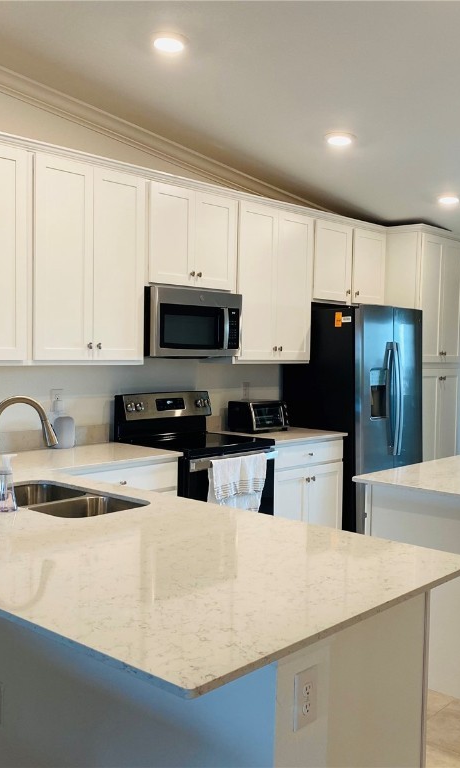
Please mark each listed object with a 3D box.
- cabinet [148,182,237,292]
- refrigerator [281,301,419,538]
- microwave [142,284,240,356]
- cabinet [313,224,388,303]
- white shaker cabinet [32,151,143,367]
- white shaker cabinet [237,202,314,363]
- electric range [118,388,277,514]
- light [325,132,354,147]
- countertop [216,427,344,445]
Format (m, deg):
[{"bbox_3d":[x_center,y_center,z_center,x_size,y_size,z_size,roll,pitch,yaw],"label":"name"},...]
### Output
[{"bbox_3d":[-0.337,-0.886,4.810,0.328,0.601,0.773,3,3,42],"label":"cabinet"},{"bbox_3d":[0.940,0.326,5.801,0.740,1.770,0.900,4,4,42],"label":"refrigerator"},{"bbox_3d":[-0.304,-0.360,4.685,0.400,0.397,0.760,4,4,42],"label":"microwave"},{"bbox_3d":[0.812,-0.903,5.960,0.326,0.595,0.980,4,4,42],"label":"cabinet"},{"bbox_3d":[-0.829,-0.627,4.132,0.326,1.045,0.753,4,4,42],"label":"white shaker cabinet"},{"bbox_3d":[0.205,-0.675,5.434,0.328,1.061,0.853,3,3,42],"label":"white shaker cabinet"},{"bbox_3d":[-0.209,0.669,4.733,0.691,1.191,0.764,3,3,42],"label":"electric range"},{"bbox_3d":[0.650,-1.447,4.585,0.181,0.025,0.181,5,-2,0],"label":"light"},{"bbox_3d":[0.307,0.354,5.367,0.654,0.028,0.875,3,3,42],"label":"countertop"}]

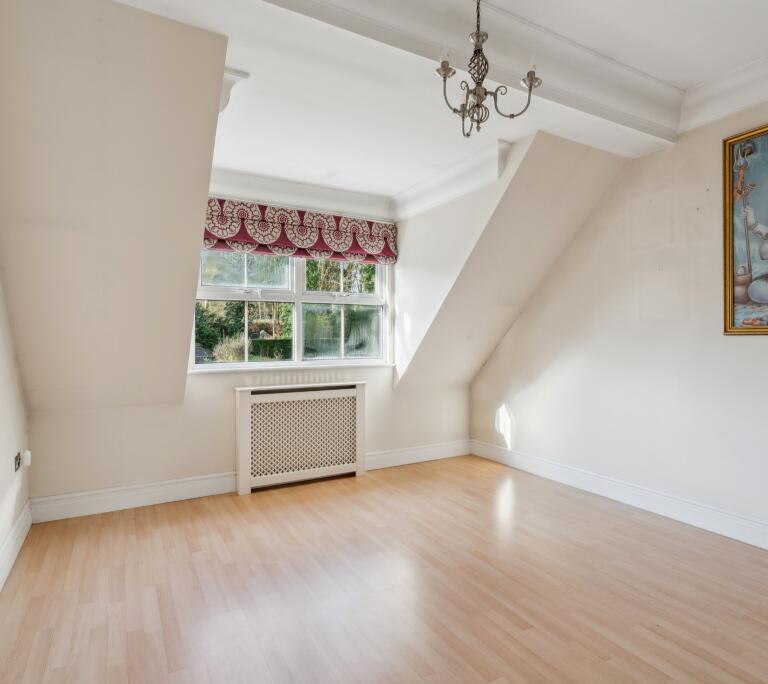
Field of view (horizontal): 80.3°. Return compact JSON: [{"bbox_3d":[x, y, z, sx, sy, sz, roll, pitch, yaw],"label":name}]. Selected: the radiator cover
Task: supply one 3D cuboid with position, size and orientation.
[{"bbox_3d":[-0.664,0.772,3.819,1.120,0.825,0.155,0,0,-30],"label":"radiator cover"}]

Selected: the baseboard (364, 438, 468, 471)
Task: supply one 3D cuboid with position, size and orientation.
[{"bbox_3d":[0.372,1.104,4.482,1.280,0.162,0.022,0,0,-30],"label":"baseboard"}]

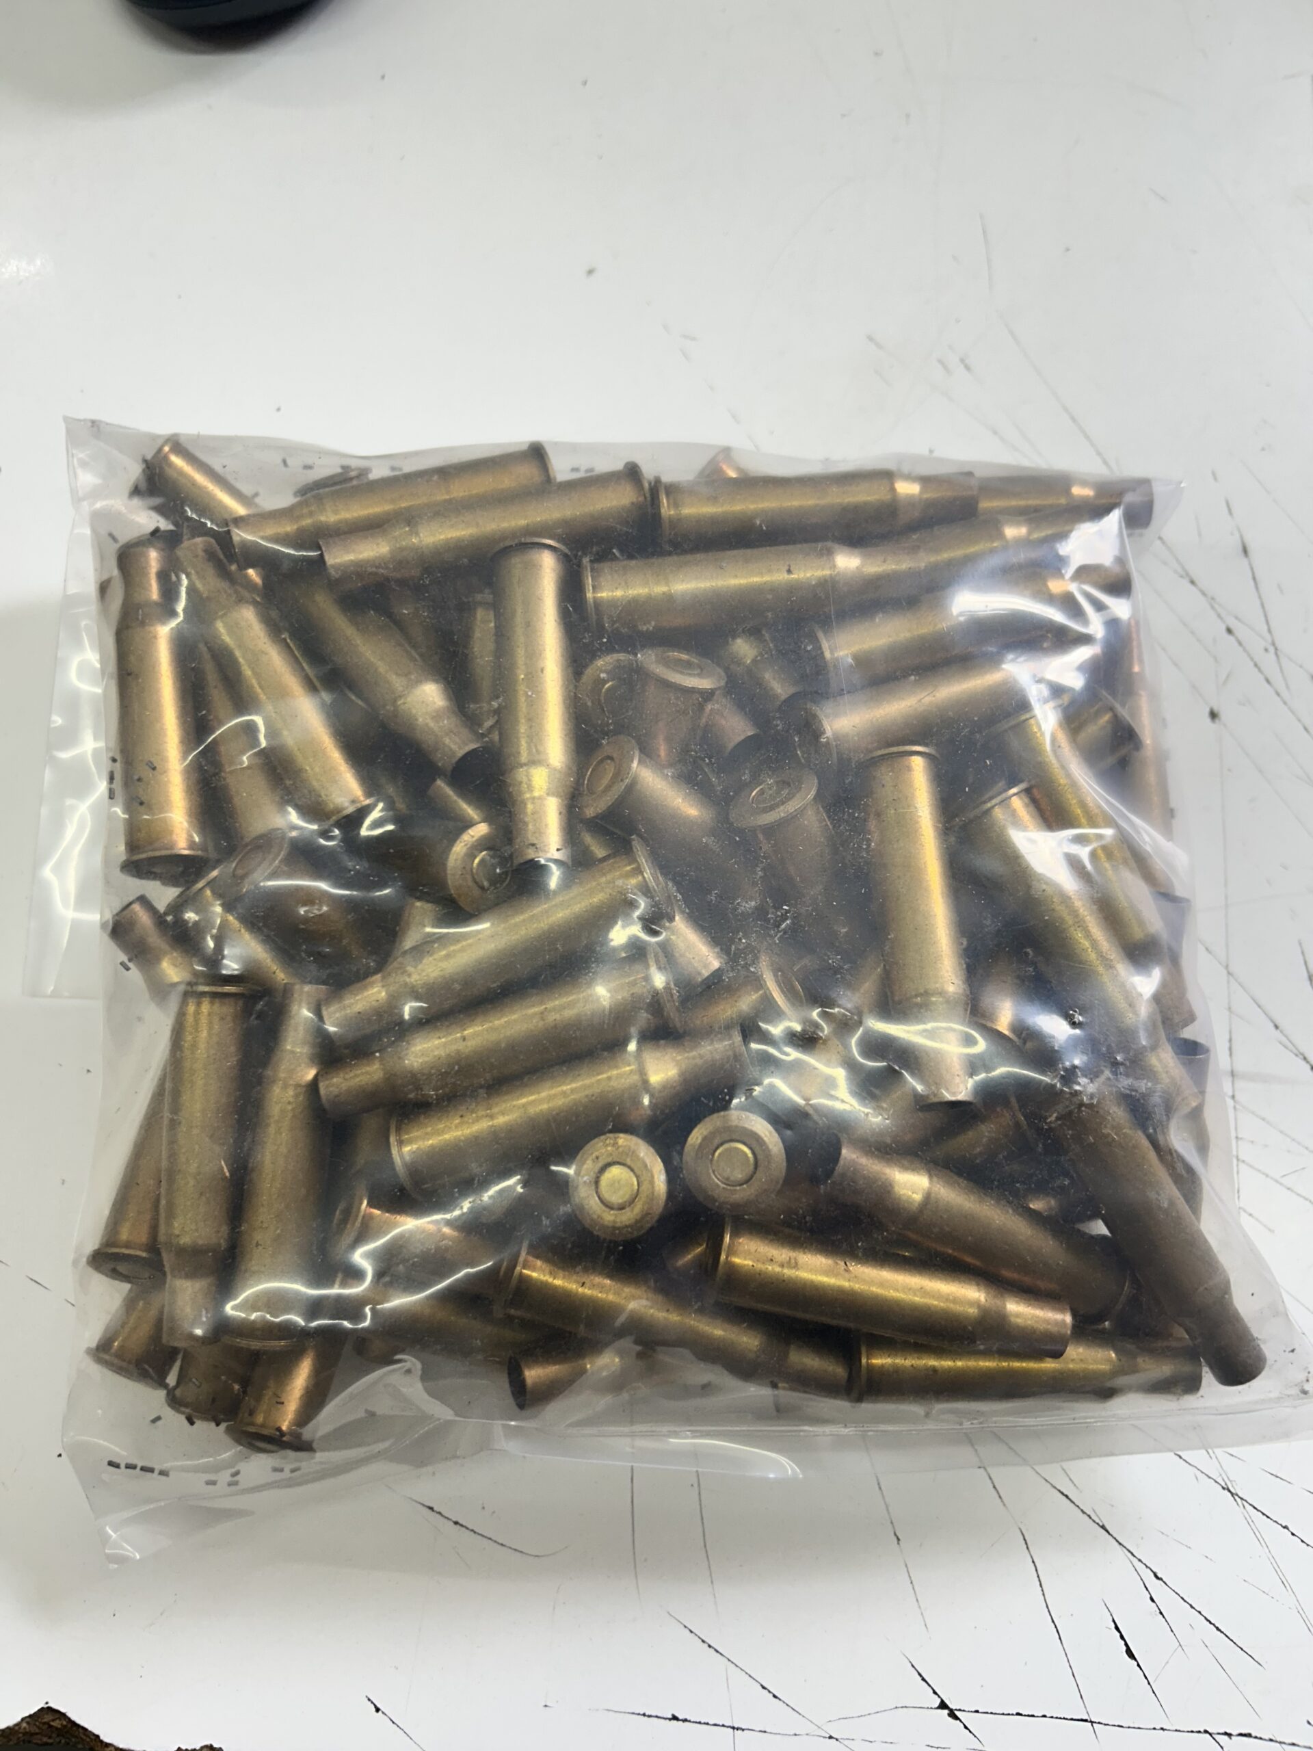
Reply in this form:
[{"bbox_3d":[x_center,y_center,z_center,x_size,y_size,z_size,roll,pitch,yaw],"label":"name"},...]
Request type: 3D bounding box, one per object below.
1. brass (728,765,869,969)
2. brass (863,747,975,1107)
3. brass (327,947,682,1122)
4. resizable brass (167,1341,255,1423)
[{"bbox_3d":[0.029,0.009,0.213,0.014,0.014,0.054,-29,116,-5],"label":"brass"},{"bbox_3d":[0.040,0.007,0.198,0.014,0.014,0.054,-5,76,-2],"label":"brass"},{"bbox_3d":[-0.024,0.025,0.199,0.054,0.014,0.014,-17,80,-7],"label":"brass"},{"bbox_3d":[-0.066,0.061,0.218,0.014,0.014,0.054,17,94,-12],"label":"resizable brass"}]

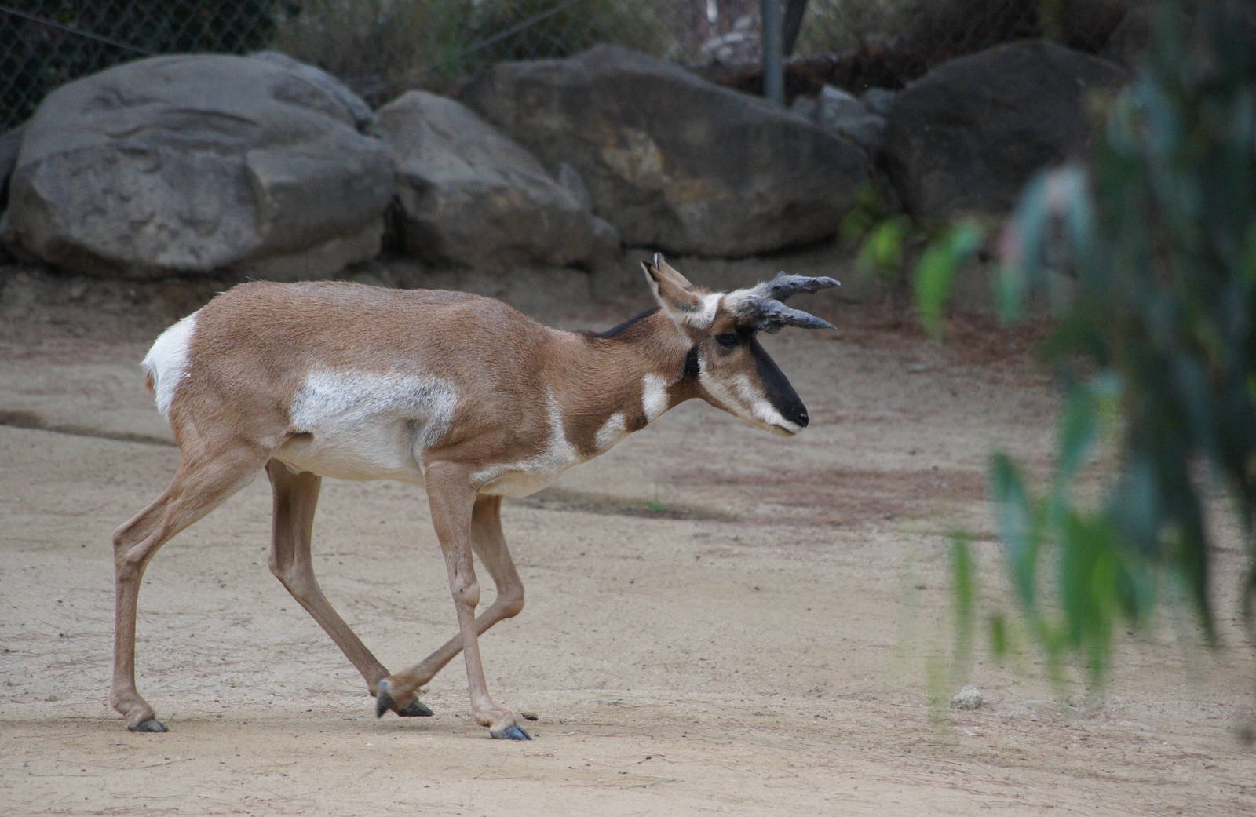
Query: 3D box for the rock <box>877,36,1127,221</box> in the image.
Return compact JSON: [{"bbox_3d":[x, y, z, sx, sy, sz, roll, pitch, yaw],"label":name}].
[{"bbox_3d":[0.965,-0.699,26.700,0.640,0.420,0.520,-2,11,-8],"label":"rock"}]

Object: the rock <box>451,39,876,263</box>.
[{"bbox_3d":[0.090,-0.644,26.400,1.000,0.480,0.620,-2,11,-8],"label":"rock"}]

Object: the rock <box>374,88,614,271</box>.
[{"bbox_3d":[-0.337,-0.572,26.150,0.610,0.420,0.500,-2,11,-8],"label":"rock"}]

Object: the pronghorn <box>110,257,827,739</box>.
[{"bbox_3d":[-0.310,0.171,21.100,1.440,0.965,0.380,0,11,4],"label":"pronghorn"}]

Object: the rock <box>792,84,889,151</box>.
[{"bbox_3d":[0.542,-0.733,26.850,0.250,0.180,0.220,-2,11,-8],"label":"rock"}]

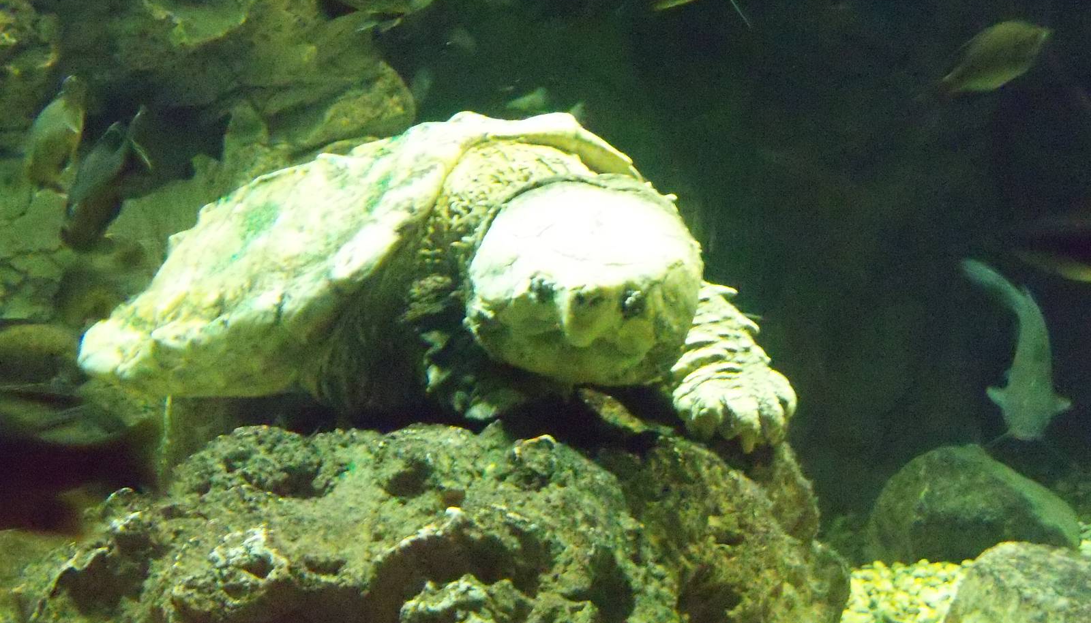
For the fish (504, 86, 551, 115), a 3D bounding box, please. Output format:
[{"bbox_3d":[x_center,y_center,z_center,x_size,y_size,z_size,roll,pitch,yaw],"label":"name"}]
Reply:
[{"bbox_3d":[-0.028,-0.321,2.400,0.075,0.035,0.022,-18,9,-9],"label":"fish"}]

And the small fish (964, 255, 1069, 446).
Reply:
[{"bbox_3d":[0.610,0.049,2.050,0.125,0.260,0.070,-10,-31,-6],"label":"small fish"}]

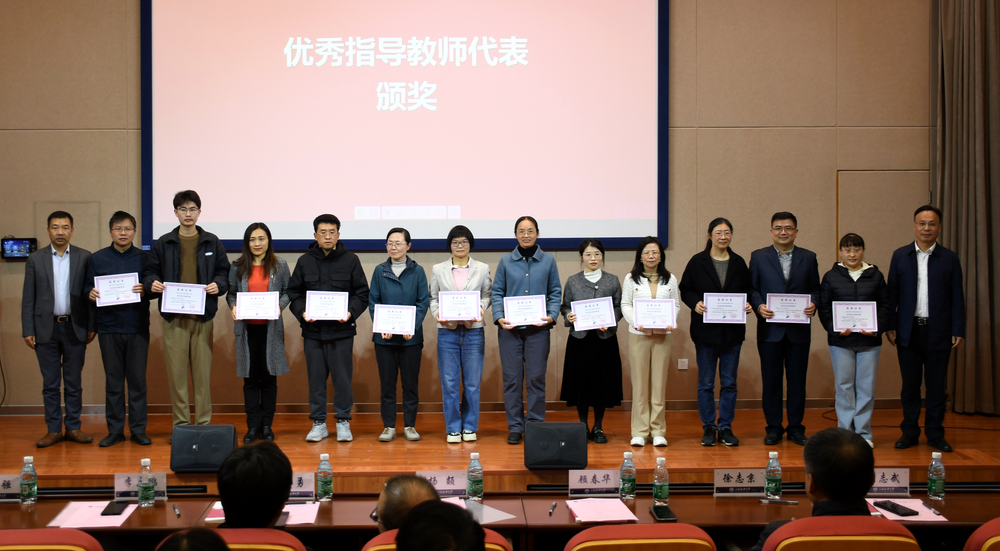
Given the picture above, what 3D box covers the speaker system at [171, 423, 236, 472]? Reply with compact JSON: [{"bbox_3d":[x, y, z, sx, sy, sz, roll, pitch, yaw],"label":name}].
[{"bbox_3d":[-1.872,1.110,6.032,0.385,0.285,0.225,1,-14,-2],"label":"speaker system"}]

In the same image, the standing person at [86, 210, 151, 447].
[{"bbox_3d":[-2.747,0.380,6.800,0.460,1.681,0.360,0,1,-11],"label":"standing person"}]

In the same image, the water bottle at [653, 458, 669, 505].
[{"bbox_3d":[0.622,0.790,3.637,0.062,0.176,0.062,0,1,-1],"label":"water bottle"}]

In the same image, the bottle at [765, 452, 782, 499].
[{"bbox_3d":[1.057,0.771,3.650,0.061,0.176,0.061,0,1,0],"label":"bottle"}]

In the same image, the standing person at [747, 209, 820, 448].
[{"bbox_3d":[2.048,0.376,6.798,0.490,1.658,0.370,0,1,8],"label":"standing person"}]

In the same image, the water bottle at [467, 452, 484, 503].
[{"bbox_3d":[-0.096,0.792,3.729,0.062,0.177,0.062,0,1,-1],"label":"water bottle"}]

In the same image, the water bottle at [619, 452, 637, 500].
[{"bbox_3d":[0.507,0.789,3.730,0.062,0.177,0.062,0,1,-1],"label":"water bottle"}]

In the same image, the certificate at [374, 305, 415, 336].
[{"bbox_3d":[-0.756,0.320,6.800,0.298,0.210,0.010,4,-17,-1],"label":"certificate"}]

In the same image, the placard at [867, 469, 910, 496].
[{"bbox_3d":[1.520,0.819,3.739,0.205,0.109,0.060,0,1,-1],"label":"placard"}]

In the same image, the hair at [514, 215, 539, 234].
[{"bbox_3d":[0.195,-0.365,6.970,0.175,0.165,0.190,0,0,0],"label":"hair"}]

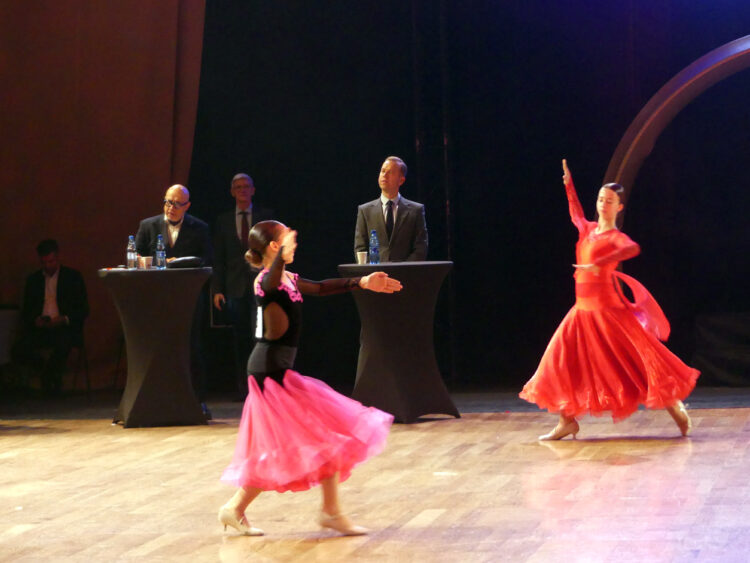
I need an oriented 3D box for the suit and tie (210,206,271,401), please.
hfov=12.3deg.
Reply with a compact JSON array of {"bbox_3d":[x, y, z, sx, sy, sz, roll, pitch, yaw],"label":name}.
[{"bbox_3d":[-1.024,0.148,27.000,0.510,1.480,0.340,-1,2,3],"label":"suit and tie"}]

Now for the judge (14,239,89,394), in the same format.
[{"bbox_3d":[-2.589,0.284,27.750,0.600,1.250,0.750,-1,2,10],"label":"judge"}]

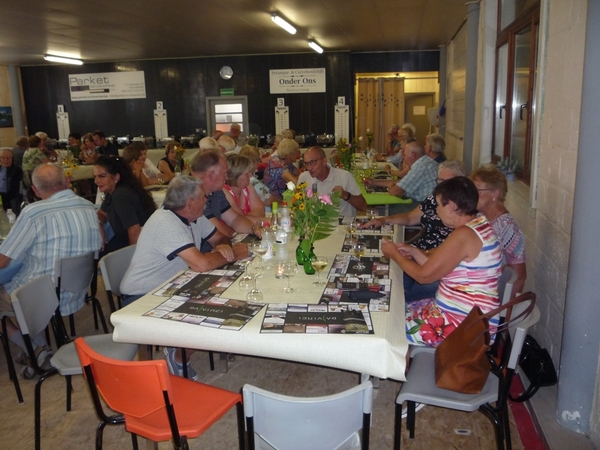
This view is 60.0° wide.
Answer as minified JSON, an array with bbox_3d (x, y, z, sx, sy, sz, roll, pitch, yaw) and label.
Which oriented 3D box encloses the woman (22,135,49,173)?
[{"bbox_3d":[-4.952,-1.020,9.992,0.500,1.320,0.680,8,15,40],"label":"woman"}]

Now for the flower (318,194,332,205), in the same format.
[{"bbox_3d":[0.128,-0.128,2.596,0.075,0.055,0.070,1,12,10],"label":"flower"}]

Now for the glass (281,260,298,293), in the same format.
[{"bbox_3d":[-0.050,0.232,2.365,0.082,0.137,0.082,-1,12,0],"label":"glass"}]

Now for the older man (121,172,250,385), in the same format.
[{"bbox_3d":[-0.622,0.343,2.878,0.740,1.250,0.560,1,12,12],"label":"older man"}]

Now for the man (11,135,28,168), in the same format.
[{"bbox_3d":[-5.276,-1.007,9.775,0.700,1.270,0.520,-10,15,-36],"label":"man"}]

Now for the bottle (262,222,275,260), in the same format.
[{"bbox_3d":[-0.178,0.093,2.831,0.067,0.212,0.067,1,13,11],"label":"bottle"}]

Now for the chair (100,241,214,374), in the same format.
[{"bbox_3d":[-0.810,0.550,3.043,0.530,0.790,0.460,1,12,10],"label":"chair"}]

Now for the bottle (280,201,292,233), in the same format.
[{"bbox_3d":[-0.096,-0.058,3.588,0.066,0.210,0.066,1,12,12],"label":"bottle"}]

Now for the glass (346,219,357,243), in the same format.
[{"bbox_3d":[0.315,0.049,3.173,0.077,0.135,0.077,1,13,11],"label":"glass"}]

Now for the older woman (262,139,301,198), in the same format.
[{"bbox_3d":[-0.128,-0.264,5.498,0.800,1.270,0.520,-1,12,0],"label":"older woman"}]

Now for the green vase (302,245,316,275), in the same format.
[{"bbox_3d":[0.052,0.180,2.619,0.068,0.135,0.068,1,12,12],"label":"green vase"}]

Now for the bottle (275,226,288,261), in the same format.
[{"bbox_3d":[-0.104,0.099,2.848,0.067,0.190,0.067,1,13,11],"label":"bottle"}]

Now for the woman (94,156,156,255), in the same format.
[{"bbox_3d":[-1.399,0.141,3.919,0.740,1.280,0.500,-4,12,-14],"label":"woman"}]

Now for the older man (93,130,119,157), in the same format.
[{"bbox_3d":[-3.878,-1.132,10.164,0.700,1.300,0.520,-12,16,-40],"label":"older man"}]

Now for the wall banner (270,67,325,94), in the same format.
[{"bbox_3d":[-0.053,-3.286,11.904,1.280,0.540,0.030,1,13,11],"label":"wall banner"}]

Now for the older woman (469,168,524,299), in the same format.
[{"bbox_3d":[0.934,0.275,3.039,0.780,1.230,0.540,-2,12,-3],"label":"older woman"}]

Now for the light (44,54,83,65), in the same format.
[{"bbox_3d":[-5.104,-3.586,11.361,0.110,0.100,1.240,1,12,10],"label":"light"}]

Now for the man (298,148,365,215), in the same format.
[{"bbox_3d":[0.294,-0.041,4.539,0.600,1.270,0.720,1,12,13],"label":"man"}]

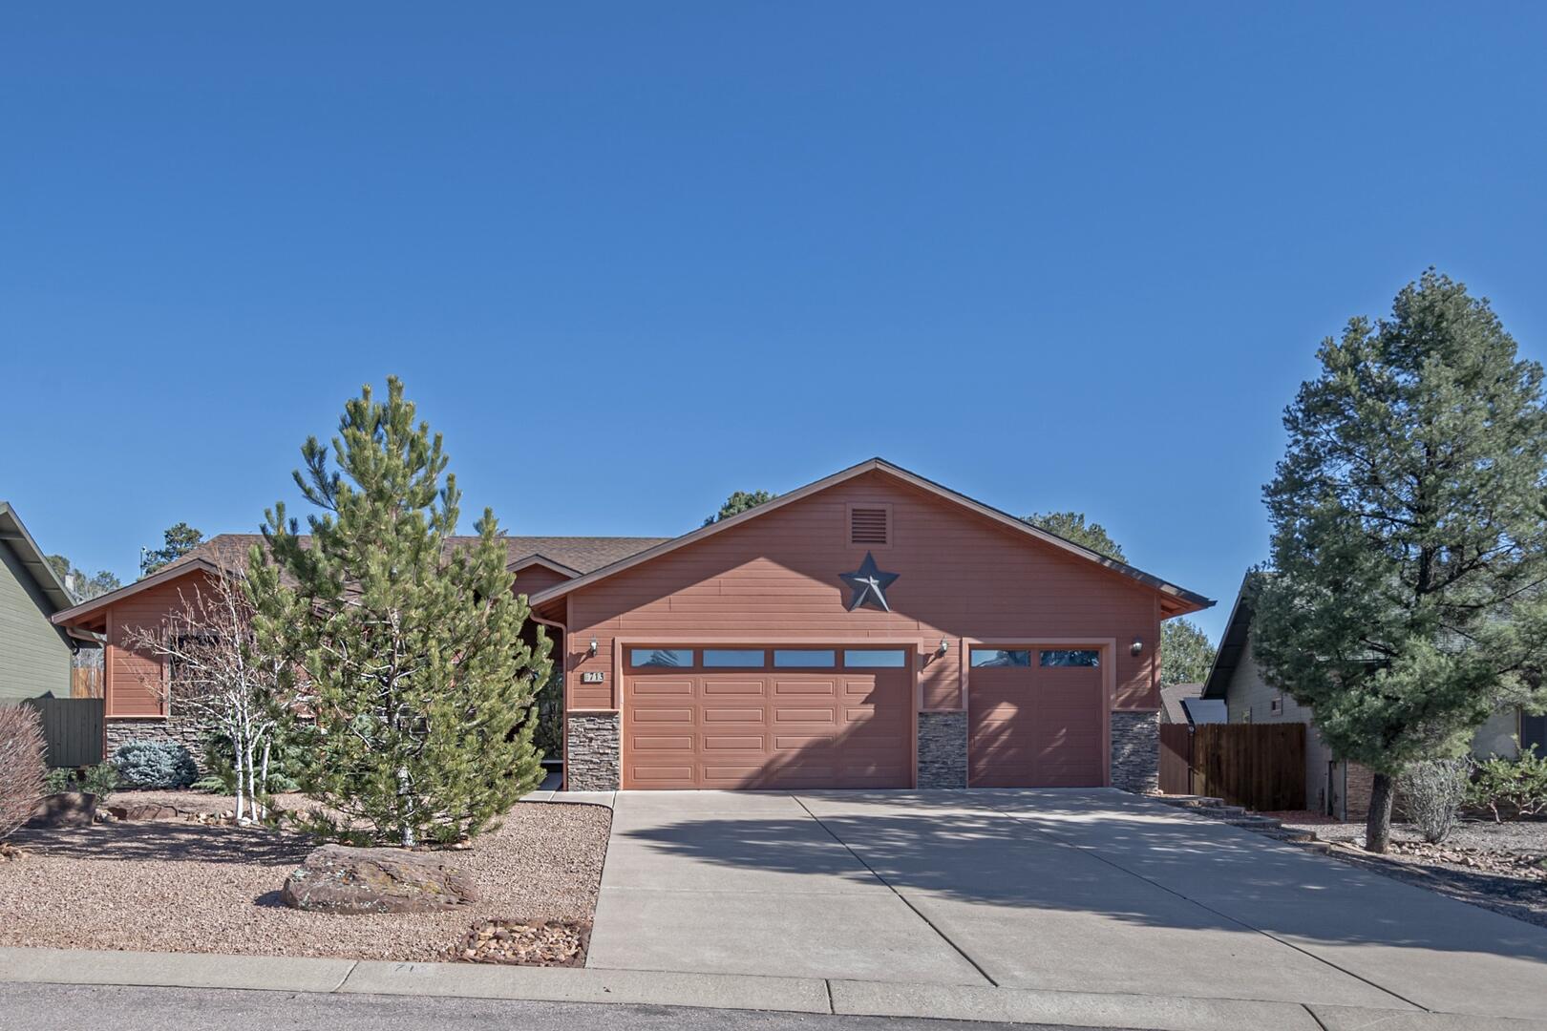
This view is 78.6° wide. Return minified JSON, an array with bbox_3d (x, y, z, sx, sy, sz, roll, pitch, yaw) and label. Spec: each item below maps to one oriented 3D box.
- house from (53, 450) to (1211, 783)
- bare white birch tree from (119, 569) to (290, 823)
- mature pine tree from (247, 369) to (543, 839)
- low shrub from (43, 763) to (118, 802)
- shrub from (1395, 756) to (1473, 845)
[{"bbox_3d":[-2.991,2.293,21.261,19.800,5.500,12.600,0,-4,-4],"label":"house"},{"bbox_3d":[-7.493,2.453,12.700,2.500,3.400,2.300,0,-4,-4],"label":"bare white birch tree"},{"bbox_3d":[-4.503,1.152,11.400,3.600,5.700,3.600,0,-4,-4],"label":"mature pine tree"},{"bbox_3d":[-11.144,4.277,15.200,1.200,0.650,1.000,0,-4,-4],"label":"low shrub"},{"bbox_3d":[8.803,3.795,12.600,1.000,1.150,1.000,0,-4,-4],"label":"shrub"}]

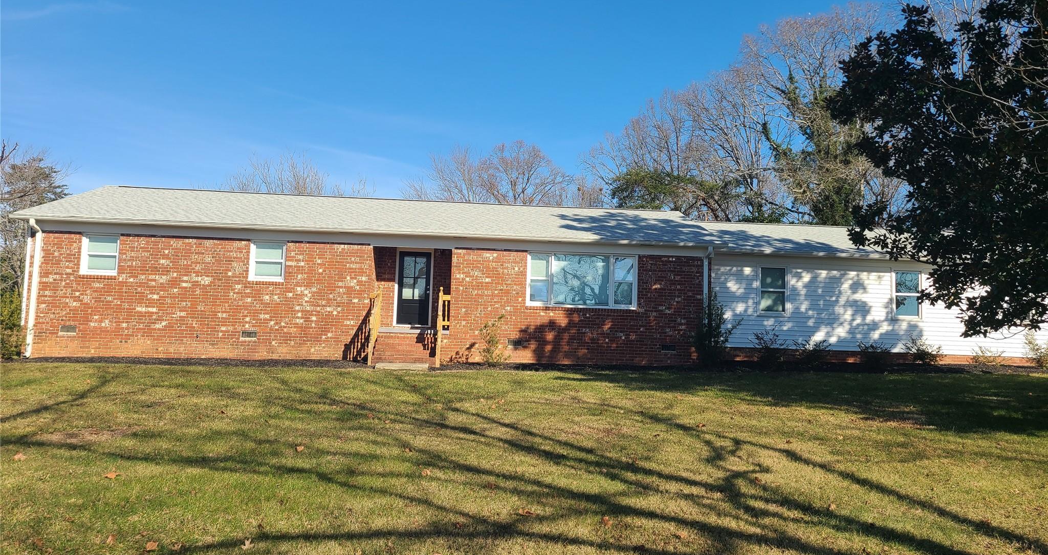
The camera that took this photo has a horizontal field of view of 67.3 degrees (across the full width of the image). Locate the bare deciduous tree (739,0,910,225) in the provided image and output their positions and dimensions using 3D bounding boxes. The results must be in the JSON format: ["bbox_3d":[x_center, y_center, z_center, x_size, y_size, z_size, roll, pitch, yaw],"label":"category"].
[{"bbox_3d":[17.159,-5.546,44.946,9.934,21.056,9.437,2,-5,-4],"label":"bare deciduous tree"}]

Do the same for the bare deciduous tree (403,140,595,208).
[{"bbox_3d":[-1.785,-1.970,52.391,12.743,14.496,12.106,2,-5,-4],"label":"bare deciduous tree"}]

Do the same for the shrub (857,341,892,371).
[{"bbox_3d":[9.306,2.067,20.926,0.944,0.802,0.897,2,-5,-4],"label":"shrub"}]

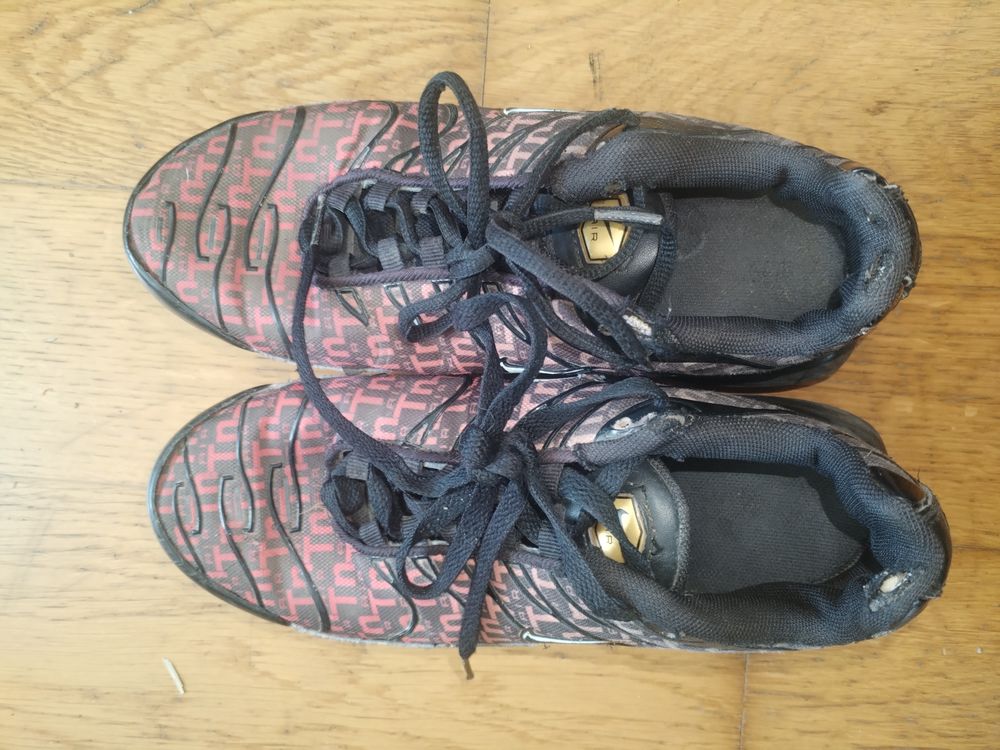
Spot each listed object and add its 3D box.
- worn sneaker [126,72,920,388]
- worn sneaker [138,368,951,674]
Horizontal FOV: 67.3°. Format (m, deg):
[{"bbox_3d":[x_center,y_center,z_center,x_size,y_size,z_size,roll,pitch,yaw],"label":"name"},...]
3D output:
[{"bbox_3d":[0.002,-0.050,0.265,0.293,0.114,0.109,3,90,0],"label":"worn sneaker"},{"bbox_3d":[0.010,0.053,0.265,0.293,0.114,0.108,1,90,0],"label":"worn sneaker"}]

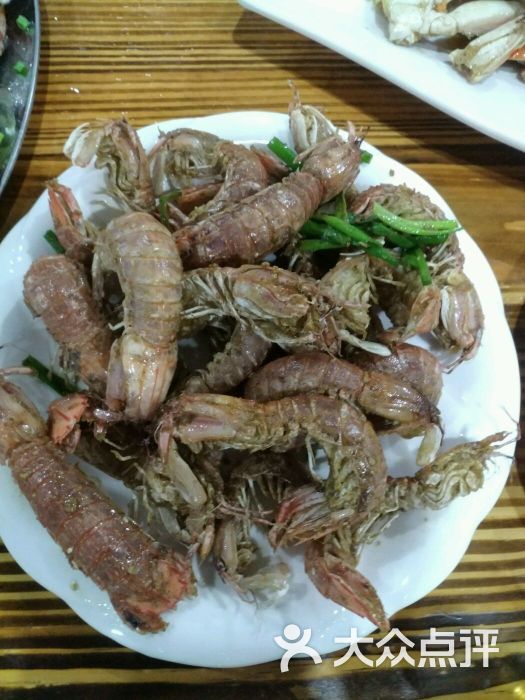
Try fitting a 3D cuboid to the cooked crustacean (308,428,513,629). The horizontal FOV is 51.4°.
[{"bbox_3d":[0.072,0.076,0.268,0.049,0.032,0.106,35,74,12],"label":"cooked crustacean"}]

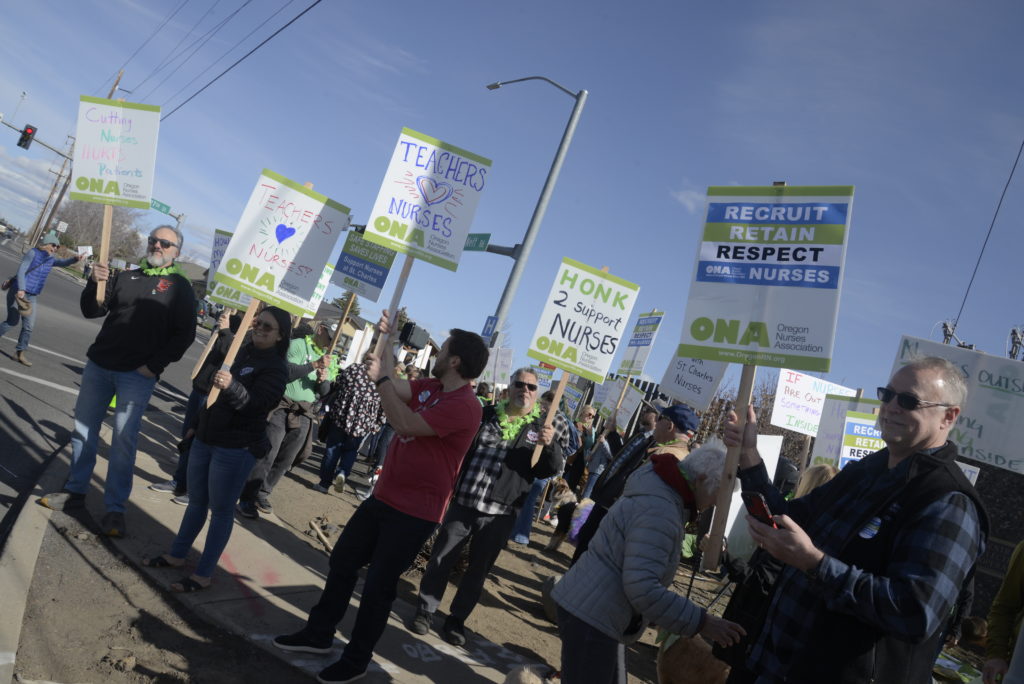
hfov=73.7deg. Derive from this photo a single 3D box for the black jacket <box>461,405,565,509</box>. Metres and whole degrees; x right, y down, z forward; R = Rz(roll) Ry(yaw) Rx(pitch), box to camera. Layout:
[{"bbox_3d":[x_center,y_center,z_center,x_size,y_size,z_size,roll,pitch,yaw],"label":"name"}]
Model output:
[{"bbox_3d":[0.006,0.763,4.350,0.660,0.680,0.420,20,-6,0],"label":"black jacket"}]

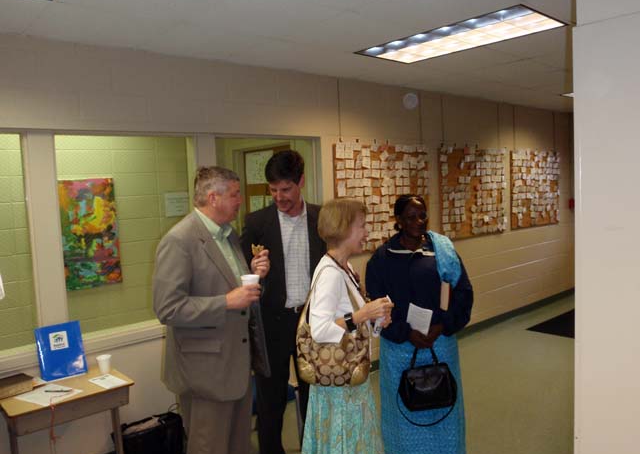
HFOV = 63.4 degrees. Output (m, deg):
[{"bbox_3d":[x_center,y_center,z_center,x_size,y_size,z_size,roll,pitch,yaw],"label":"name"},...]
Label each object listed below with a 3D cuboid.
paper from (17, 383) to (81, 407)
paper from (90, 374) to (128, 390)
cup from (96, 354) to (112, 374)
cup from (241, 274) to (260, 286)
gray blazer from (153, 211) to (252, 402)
[{"bbox_3d":[-1.444,0.892,2.762,0.276,0.005,0.212,0,5,30],"label":"paper"},{"bbox_3d":[-1.188,0.869,2.914,0.222,0.005,0.125,2,6,43],"label":"paper"},{"bbox_3d":[-1.272,0.813,3.059,0.086,0.100,0.086,-3,5,0],"label":"cup"},{"bbox_3d":[-0.309,0.260,2.300,0.086,0.100,0.086,-3,5,0],"label":"cup"},{"bbox_3d":[-0.513,0.328,2.340,0.420,0.820,0.560,0,5,33],"label":"gray blazer"}]

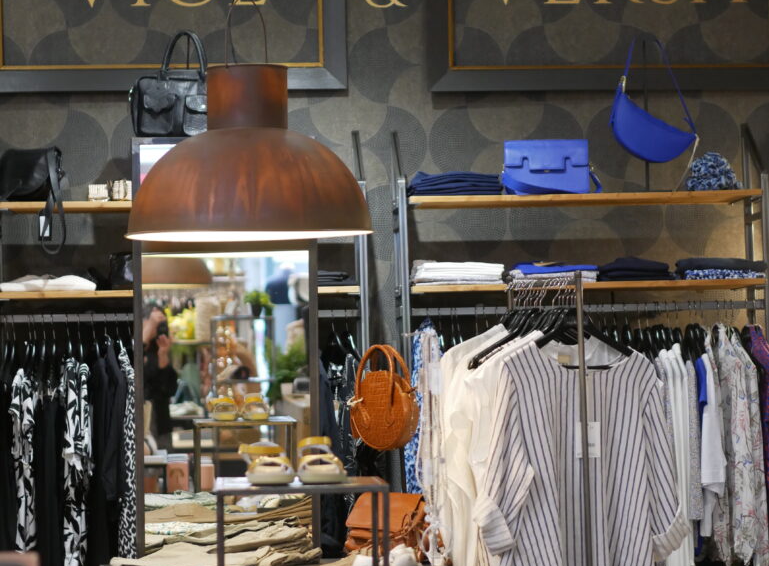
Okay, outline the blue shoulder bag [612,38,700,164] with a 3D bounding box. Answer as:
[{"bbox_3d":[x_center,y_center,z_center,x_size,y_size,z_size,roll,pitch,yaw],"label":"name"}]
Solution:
[{"bbox_3d":[0.880,-0.598,8.680,0.280,0.415,0.090,-1,-1,-5],"label":"blue shoulder bag"}]

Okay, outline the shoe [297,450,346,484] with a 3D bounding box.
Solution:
[{"bbox_3d":[-0.146,0.400,5.970,0.102,0.084,0.250,-1,-1,-7],"label":"shoe"}]

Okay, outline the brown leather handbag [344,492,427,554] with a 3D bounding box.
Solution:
[{"bbox_3d":[0.021,0.751,8.150,0.250,0.210,0.140,-2,-1,36],"label":"brown leather handbag"}]

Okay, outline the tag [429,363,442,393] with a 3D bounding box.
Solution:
[{"bbox_3d":[0.132,0.251,6.950,0.036,0.080,0.004,-1,-1,20],"label":"tag"}]

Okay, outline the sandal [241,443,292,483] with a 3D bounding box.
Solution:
[{"bbox_3d":[-0.265,0.402,5.970,0.102,0.085,0.250,-1,-1,-7],"label":"sandal"}]

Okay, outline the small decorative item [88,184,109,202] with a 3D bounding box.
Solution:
[{"bbox_3d":[-0.921,-0.291,8.580,0.064,0.057,0.055,-1,-1,-4],"label":"small decorative item"}]

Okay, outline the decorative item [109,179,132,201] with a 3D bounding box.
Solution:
[{"bbox_3d":[-0.849,-0.298,8.580,0.078,0.070,0.060,-1,-1,-4],"label":"decorative item"}]

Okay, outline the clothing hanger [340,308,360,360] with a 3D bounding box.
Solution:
[{"bbox_3d":[-0.121,0.168,8.700,0.025,0.200,0.420,-1,-1,-14],"label":"clothing hanger"}]

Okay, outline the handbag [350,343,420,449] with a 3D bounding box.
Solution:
[{"bbox_3d":[0.000,0.340,7.900,0.220,0.320,0.080,-2,-1,41],"label":"handbag"}]

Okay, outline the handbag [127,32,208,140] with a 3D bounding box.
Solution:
[{"bbox_3d":[-0.647,-0.633,8.450,0.290,0.340,0.140,-1,-1,-13],"label":"handbag"}]

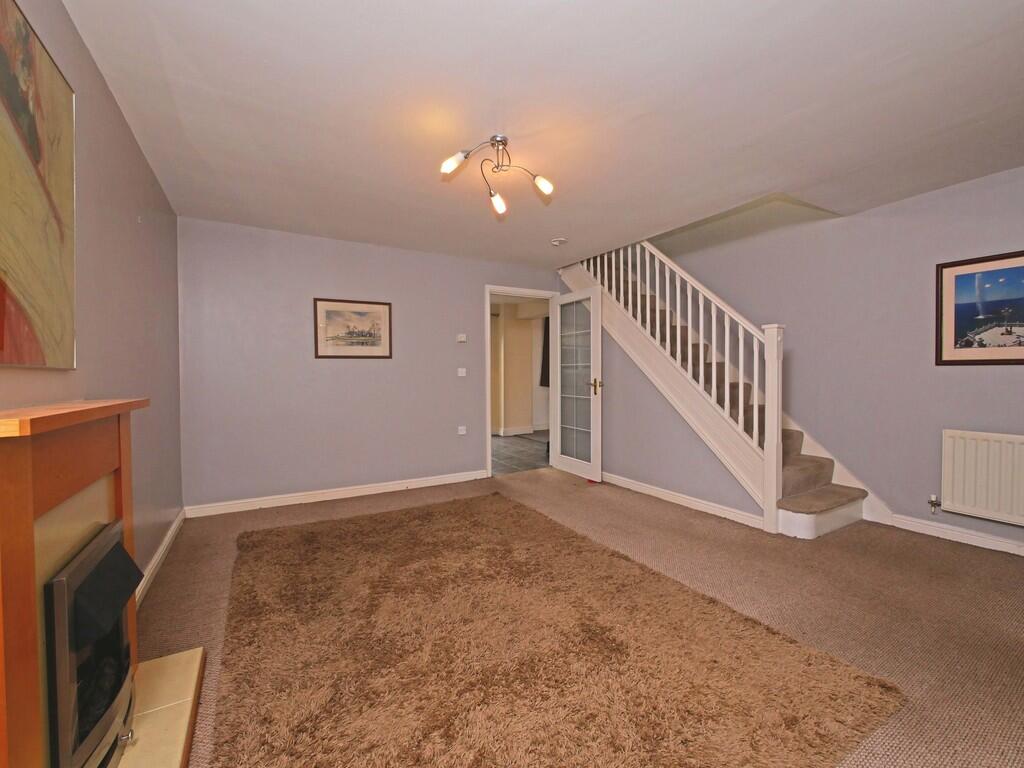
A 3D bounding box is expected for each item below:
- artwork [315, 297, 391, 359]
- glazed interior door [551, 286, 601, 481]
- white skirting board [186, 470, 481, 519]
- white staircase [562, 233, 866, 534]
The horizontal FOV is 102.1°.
[{"bbox_3d":[-1.398,-0.488,3.699,0.660,0.519,0.025,-1,1,-31],"label":"artwork"},{"bbox_3d":[0.694,-0.012,4.514,0.045,1.983,0.817,-1,1,-31],"label":"glazed interior door"},{"bbox_3d":[-1.357,0.966,3.755,2.545,0.083,0.019,-1,1,-31],"label":"white skirting board"},{"bbox_3d":[1.570,-0.183,3.951,0.952,2.365,2.634,-1,1,-31],"label":"white staircase"}]

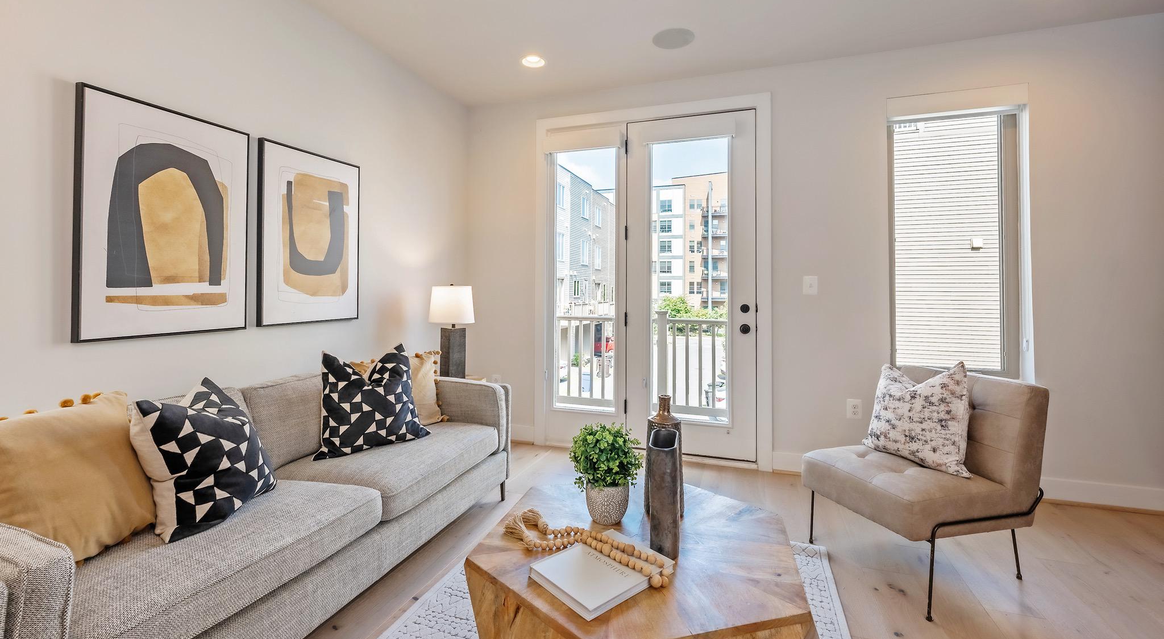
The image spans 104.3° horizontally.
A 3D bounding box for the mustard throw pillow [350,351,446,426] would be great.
[{"bbox_3d":[-1.013,0.430,2.527,0.150,0.430,0.500,-13,-5,38],"label":"mustard throw pillow"}]

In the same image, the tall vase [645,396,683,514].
[{"bbox_3d":[0.300,0.489,1.650,0.140,0.430,0.140,0,2,0],"label":"tall vase"}]

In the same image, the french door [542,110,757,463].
[{"bbox_3d":[0.450,-0.240,3.345,1.570,2.430,0.090,1,2,17],"label":"french door"}]

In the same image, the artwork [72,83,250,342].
[{"bbox_3d":[-1.680,-0.388,1.870,0.050,0.914,0.570,1,2,22],"label":"artwork"}]

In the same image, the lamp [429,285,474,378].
[{"bbox_3d":[-0.920,0.090,3.200,0.325,0.670,0.325,-1,2,-18],"label":"lamp"}]

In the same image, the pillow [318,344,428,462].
[{"bbox_3d":[-1.060,0.395,2.310,0.520,0.500,0.170,-2,-12,-45],"label":"pillow"}]

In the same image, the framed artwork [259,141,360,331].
[{"bbox_3d":[-1.480,-0.446,2.494,0.045,0.914,0.575,1,2,22],"label":"framed artwork"}]

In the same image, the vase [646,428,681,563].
[{"bbox_3d":[0.256,0.541,1.410,0.090,0.355,0.105,0,2,0],"label":"vase"}]

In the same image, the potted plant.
[{"bbox_3d":[0.088,0.535,1.610,0.260,0.330,0.250,0,2,0],"label":"potted plant"}]

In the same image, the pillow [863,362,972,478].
[{"bbox_3d":[1.590,0.475,2.155,0.150,0.450,0.470,13,-3,-21],"label":"pillow"}]

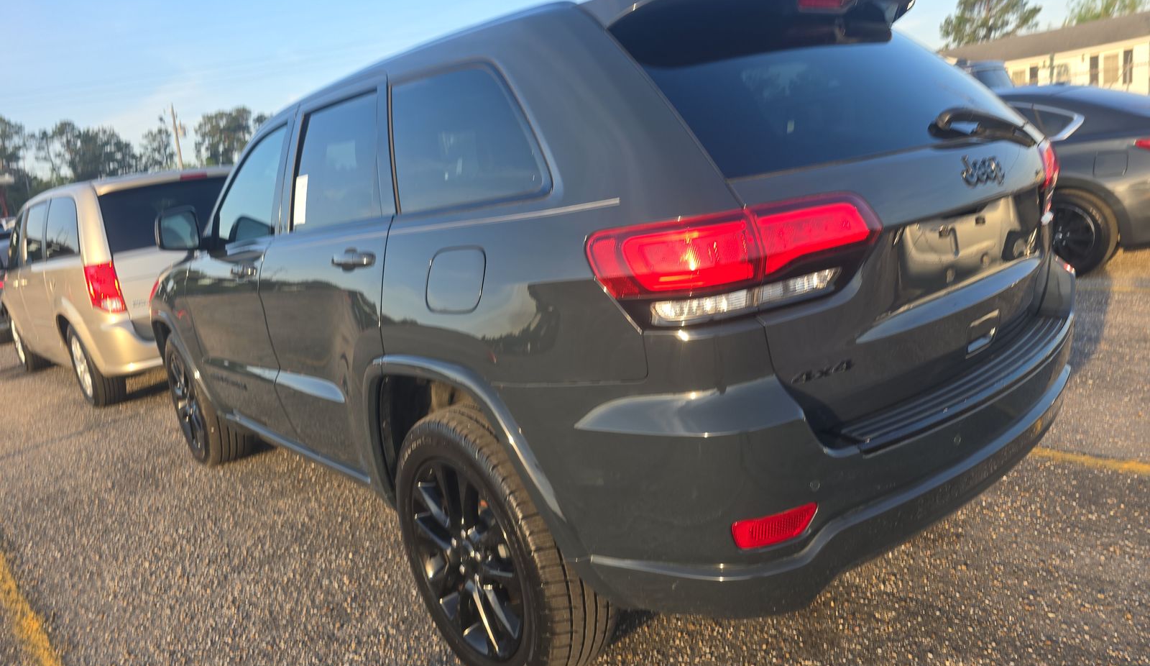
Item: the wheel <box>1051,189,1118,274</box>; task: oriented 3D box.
[{"bbox_3d":[3.893,-0.795,6.063,0.225,0.670,0.670,-17,15,-38],"label":"wheel"}]

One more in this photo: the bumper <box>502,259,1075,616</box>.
[{"bbox_3d":[0.789,0.096,2.026,1.900,0.600,0.660,-17,15,-38],"label":"bumper"}]

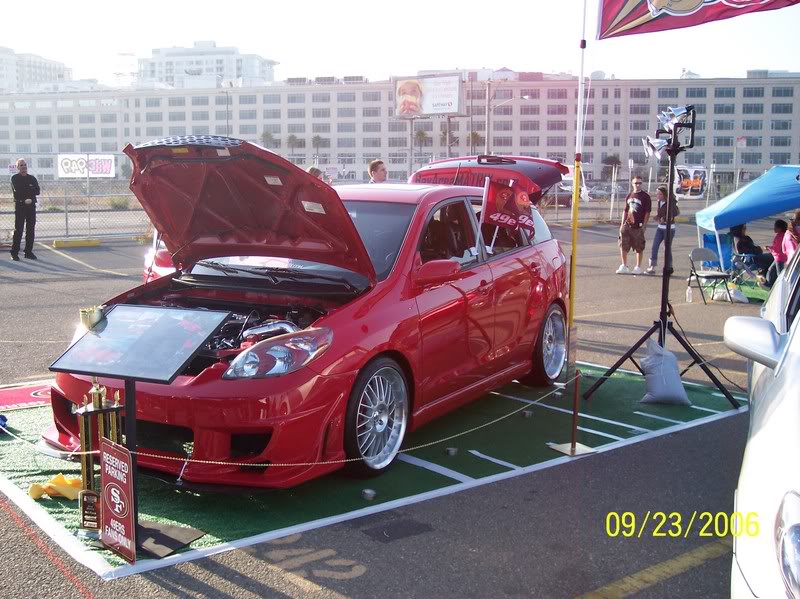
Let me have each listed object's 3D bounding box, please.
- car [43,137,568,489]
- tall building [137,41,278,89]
[{"bbox_3d":[-0.174,-0.116,6.052,1.800,1.720,4.420,5,8,30],"label":"car"},{"bbox_3d":[-79.729,-75.182,363.523,49.000,57.000,32.000,2,7,11],"label":"tall building"}]

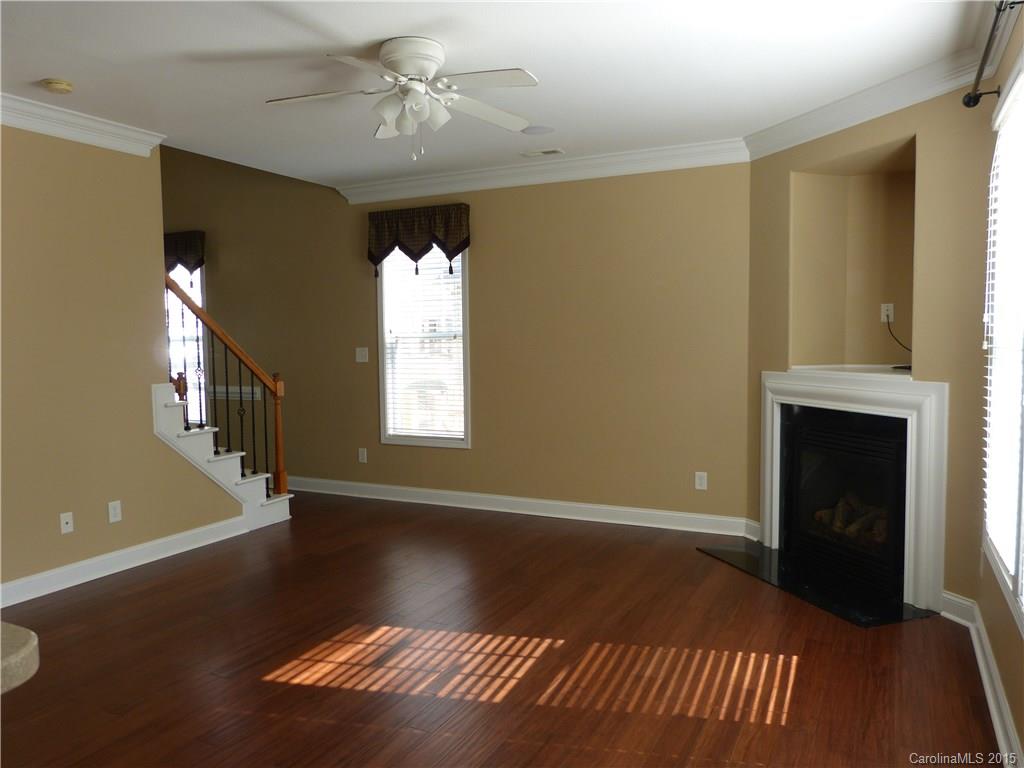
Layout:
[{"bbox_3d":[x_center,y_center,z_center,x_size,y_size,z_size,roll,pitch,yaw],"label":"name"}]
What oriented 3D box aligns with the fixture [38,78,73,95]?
[{"bbox_3d":[-2.272,-1.472,3.841,0.145,0.045,0.145,1,4,26],"label":"fixture"}]

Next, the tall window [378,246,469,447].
[{"bbox_3d":[-0.746,-0.417,6.502,0.908,1.901,0.086,1,4,26],"label":"tall window"}]

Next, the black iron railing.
[{"bbox_3d":[-2.045,0.071,5.641,0.090,1.672,1.077,1,4,26],"label":"black iron railing"}]

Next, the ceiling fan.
[{"bbox_3d":[-0.448,-1.253,3.465,1.293,0.485,1.293,1,4,26],"label":"ceiling fan"}]

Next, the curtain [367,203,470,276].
[{"bbox_3d":[-0.775,-1.175,6.387,0.932,0.552,0.109,1,4,26],"label":"curtain"}]

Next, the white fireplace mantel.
[{"bbox_3d":[1.865,0.534,4.474,0.122,1.168,1.444,-2,4,-19],"label":"white fireplace mantel"}]

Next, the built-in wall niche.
[{"bbox_3d":[2.266,-0.696,4.525,0.758,1.241,0.961,-2,4,-19],"label":"built-in wall niche"}]

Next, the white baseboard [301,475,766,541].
[{"bbox_3d":[-0.198,0.973,6.304,4.121,0.127,0.019,1,4,26],"label":"white baseboard"}]

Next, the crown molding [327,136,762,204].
[{"bbox_3d":[0.073,-1.598,5.934,3.392,0.121,0.119,1,4,26],"label":"crown molding"}]

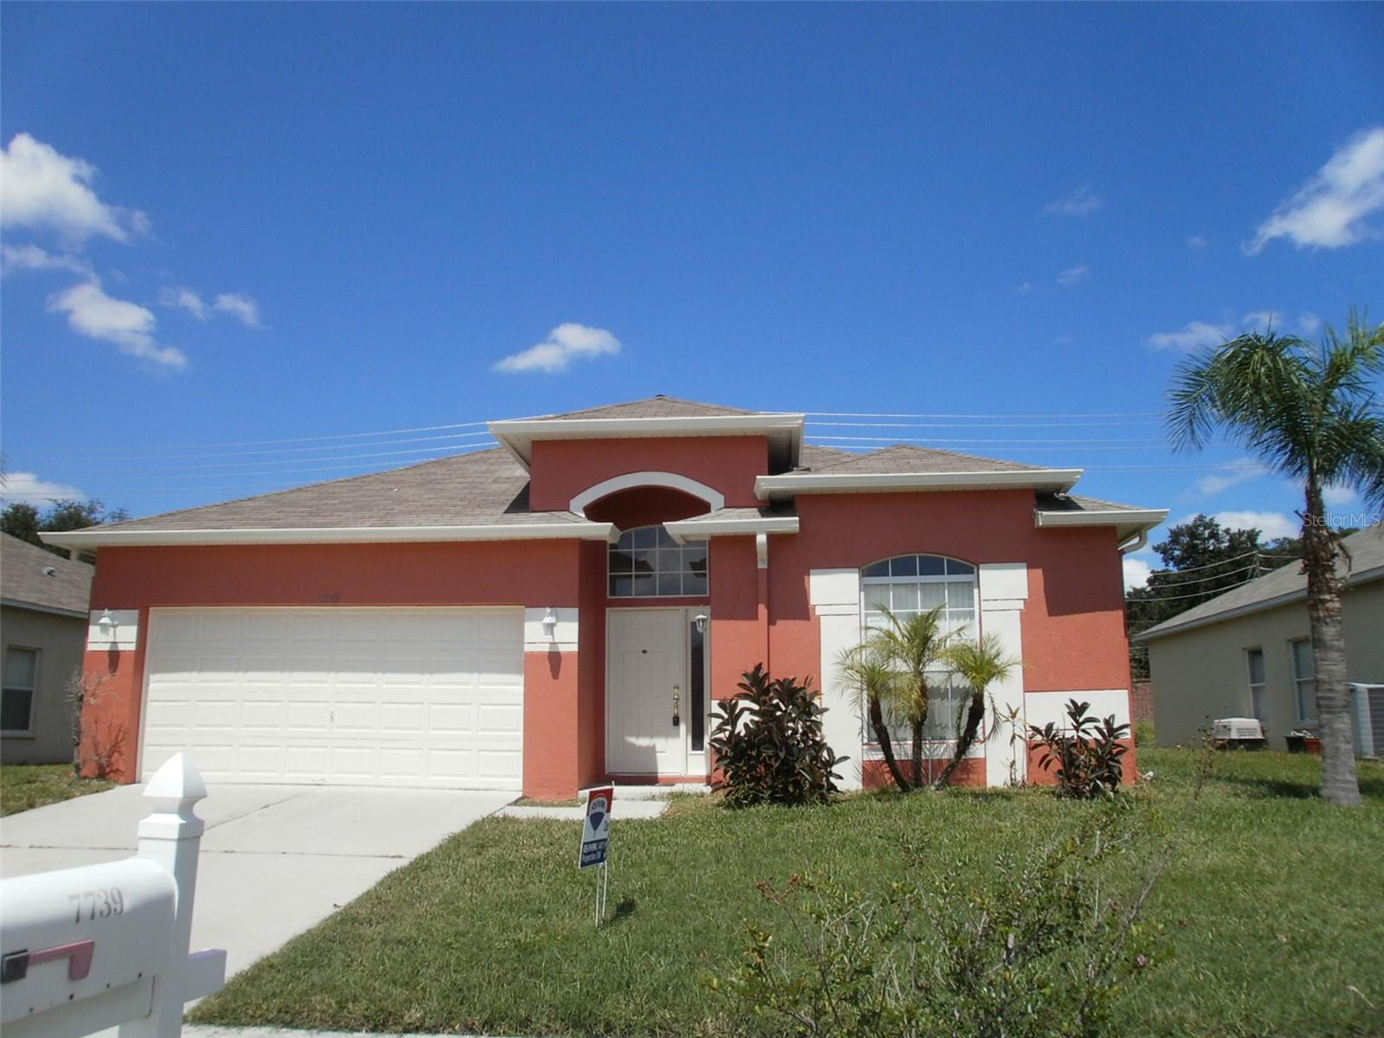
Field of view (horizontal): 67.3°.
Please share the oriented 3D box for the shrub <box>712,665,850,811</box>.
[{"bbox_3d":[0.911,2.276,11.023,1.420,1.460,1.300,-1,-10,5],"label":"shrub"}]

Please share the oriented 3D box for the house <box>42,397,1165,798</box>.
[{"bbox_3d":[-0.771,1.430,18.364,13.200,5.700,13.000,-1,-10,5],"label":"house"}]

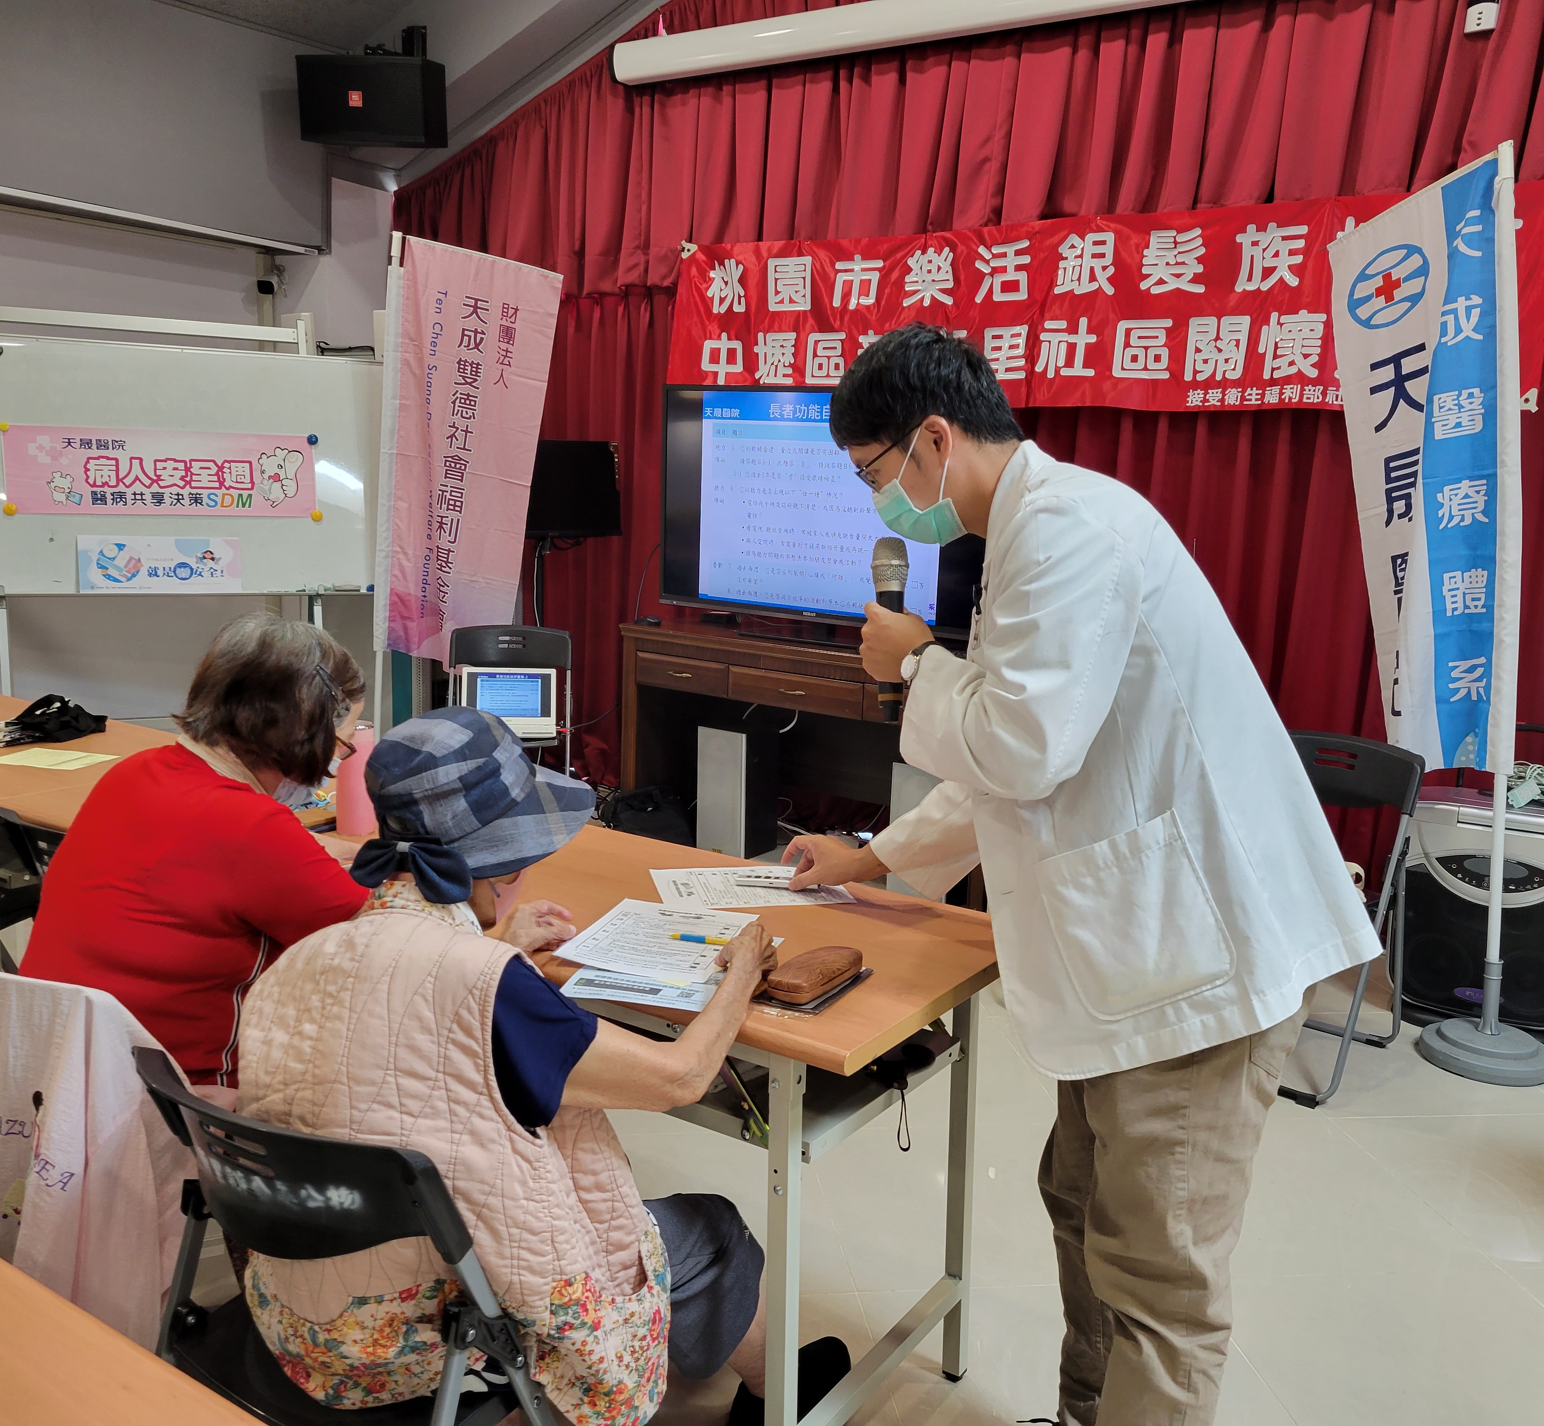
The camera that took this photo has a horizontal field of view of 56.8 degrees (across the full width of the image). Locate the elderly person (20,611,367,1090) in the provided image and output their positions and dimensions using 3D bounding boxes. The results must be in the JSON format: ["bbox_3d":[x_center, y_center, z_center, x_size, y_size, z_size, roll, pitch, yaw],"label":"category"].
[{"bbox_3d":[-0.741,0.427,2.124,0.500,1.180,0.680,8,11,34],"label":"elderly person"}]

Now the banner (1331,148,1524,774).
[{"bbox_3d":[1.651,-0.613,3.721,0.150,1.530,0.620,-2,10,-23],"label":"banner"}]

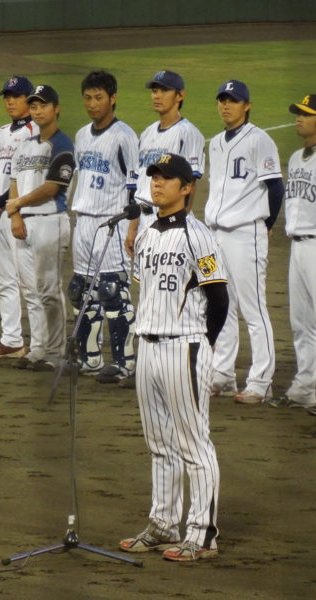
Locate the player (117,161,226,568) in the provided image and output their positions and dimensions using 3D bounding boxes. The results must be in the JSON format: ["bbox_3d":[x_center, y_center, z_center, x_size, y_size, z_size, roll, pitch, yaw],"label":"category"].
[{"bbox_3d":[0.076,0.247,28.971,0.380,1.852,0.510,-3,5,-38],"label":"player"}]

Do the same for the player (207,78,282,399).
[{"bbox_3d":[0.505,-0.354,36.476,0.380,1.850,0.520,-4,6,-44],"label":"player"}]

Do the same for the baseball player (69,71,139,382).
[{"bbox_3d":[-0.336,-0.472,38.543,0.490,1.868,0.360,3,5,35],"label":"baseball player"}]

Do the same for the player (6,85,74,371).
[{"bbox_3d":[-0.739,-0.472,39.337,0.400,1.760,0.500,-4,6,-45],"label":"player"}]

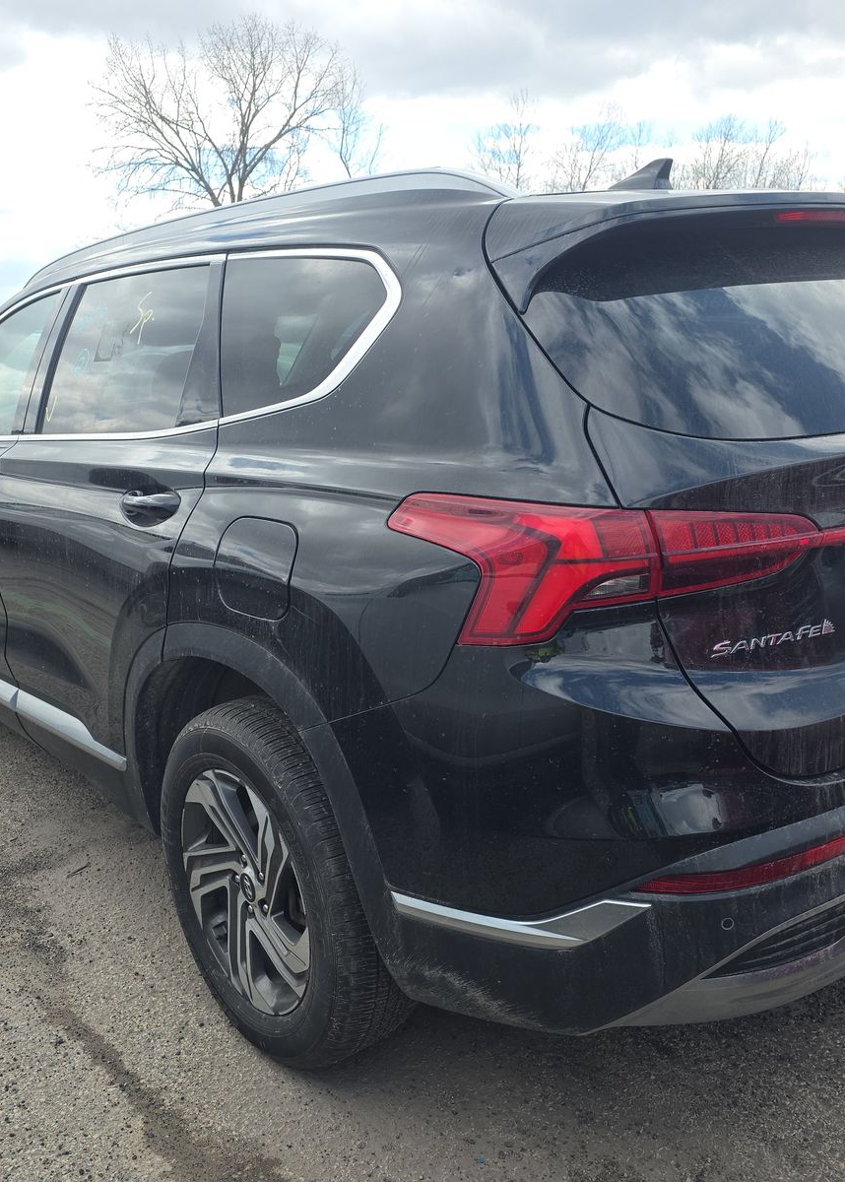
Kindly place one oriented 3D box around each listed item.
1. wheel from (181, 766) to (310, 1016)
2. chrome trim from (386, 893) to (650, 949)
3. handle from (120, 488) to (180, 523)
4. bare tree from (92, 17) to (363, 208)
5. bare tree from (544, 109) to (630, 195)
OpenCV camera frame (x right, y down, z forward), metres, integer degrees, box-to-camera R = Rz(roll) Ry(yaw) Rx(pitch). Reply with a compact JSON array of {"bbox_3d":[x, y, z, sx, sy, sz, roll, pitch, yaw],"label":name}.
[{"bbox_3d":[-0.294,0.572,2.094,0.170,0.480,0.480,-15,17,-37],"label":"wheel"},{"bbox_3d":[0.120,0.431,1.445,0.140,0.130,0.420,-15,17,-37],"label":"chrome trim"},{"bbox_3d":[-0.535,-0.159,2.024,0.055,0.052,0.230,-13,16,-38],"label":"handle"},{"bbox_3d":[-7.963,-16.589,44.891,10.800,14.500,10.500,-6,14,-8],"label":"bare tree"},{"bbox_3d":[7.178,-15.225,45.870,3.900,11.301,3.900,-13,16,-38],"label":"bare tree"}]

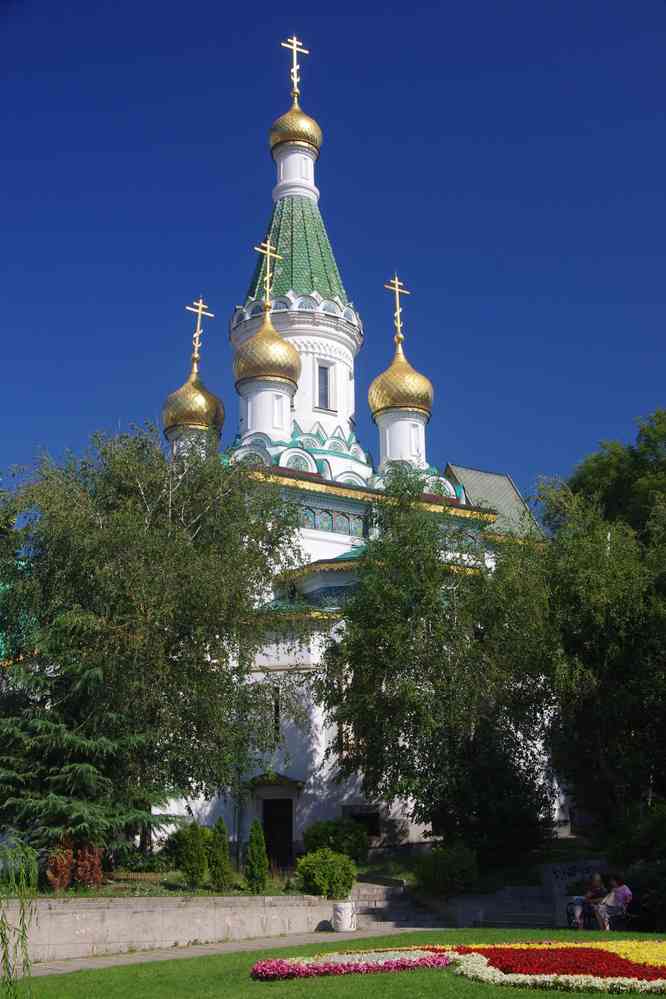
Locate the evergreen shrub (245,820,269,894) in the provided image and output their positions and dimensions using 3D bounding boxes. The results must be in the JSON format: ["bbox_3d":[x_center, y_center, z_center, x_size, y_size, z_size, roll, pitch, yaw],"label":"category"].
[{"bbox_3d":[-1.720,8.044,30.572,0.540,1.610,0.540,-1,-16,0],"label":"evergreen shrub"}]

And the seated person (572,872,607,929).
[{"bbox_3d":[5.804,9.082,30.768,0.720,1.240,0.500,15,-22,-43],"label":"seated person"}]

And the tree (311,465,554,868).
[{"bbox_3d":[2.921,4.590,39.233,6.810,11.480,6.300,-1,-16,0],"label":"tree"}]

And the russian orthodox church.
[{"bbox_3d":[-0.529,-3.395,56.234,13.720,36.210,13.720,9,-19,-31],"label":"russian orthodox church"}]

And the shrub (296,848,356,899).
[{"bbox_3d":[-0.152,8.761,31.818,1.400,1.150,1.360,-1,-16,0],"label":"shrub"}]

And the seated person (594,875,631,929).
[{"bbox_3d":[6.266,9.010,30.371,0.760,1.220,0.520,11,-20,-36],"label":"seated person"}]

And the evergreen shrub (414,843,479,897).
[{"bbox_3d":[2.858,9.340,34.241,1.610,1.310,1.550,-1,-16,0],"label":"evergreen shrub"}]

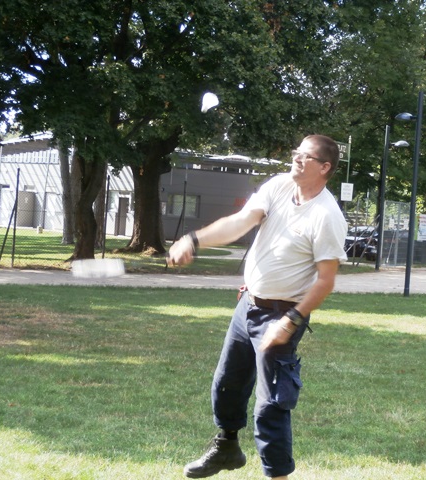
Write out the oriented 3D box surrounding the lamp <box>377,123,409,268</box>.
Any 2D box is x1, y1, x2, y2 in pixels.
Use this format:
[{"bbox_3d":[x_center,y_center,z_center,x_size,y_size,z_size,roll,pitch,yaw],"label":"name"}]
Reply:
[{"bbox_3d":[5.466,-1.244,38.101,0.750,4.436,0.340,4,1,18],"label":"lamp"}]

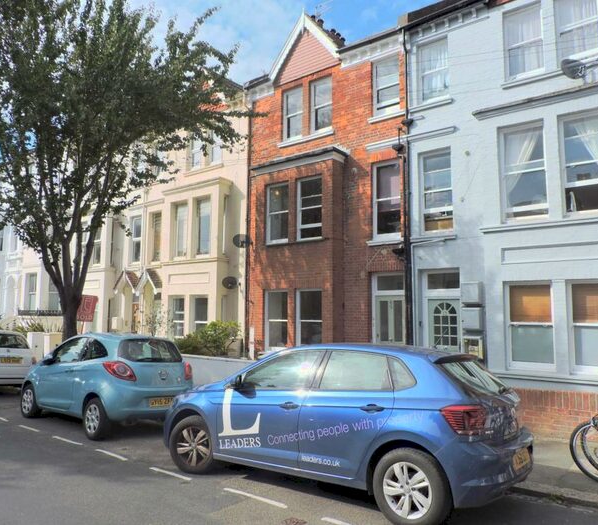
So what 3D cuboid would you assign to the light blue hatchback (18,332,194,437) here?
[{"bbox_3d":[-3.520,2.021,8.638,3.620,1.500,1.660,-5,-8,39],"label":"light blue hatchback"}]

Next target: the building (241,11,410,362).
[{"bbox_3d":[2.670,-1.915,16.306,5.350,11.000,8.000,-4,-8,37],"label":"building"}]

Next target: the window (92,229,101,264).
[{"bbox_3d":[-8.155,-0.757,19.537,0.860,1.750,0.300,-4,-8,37],"label":"window"}]

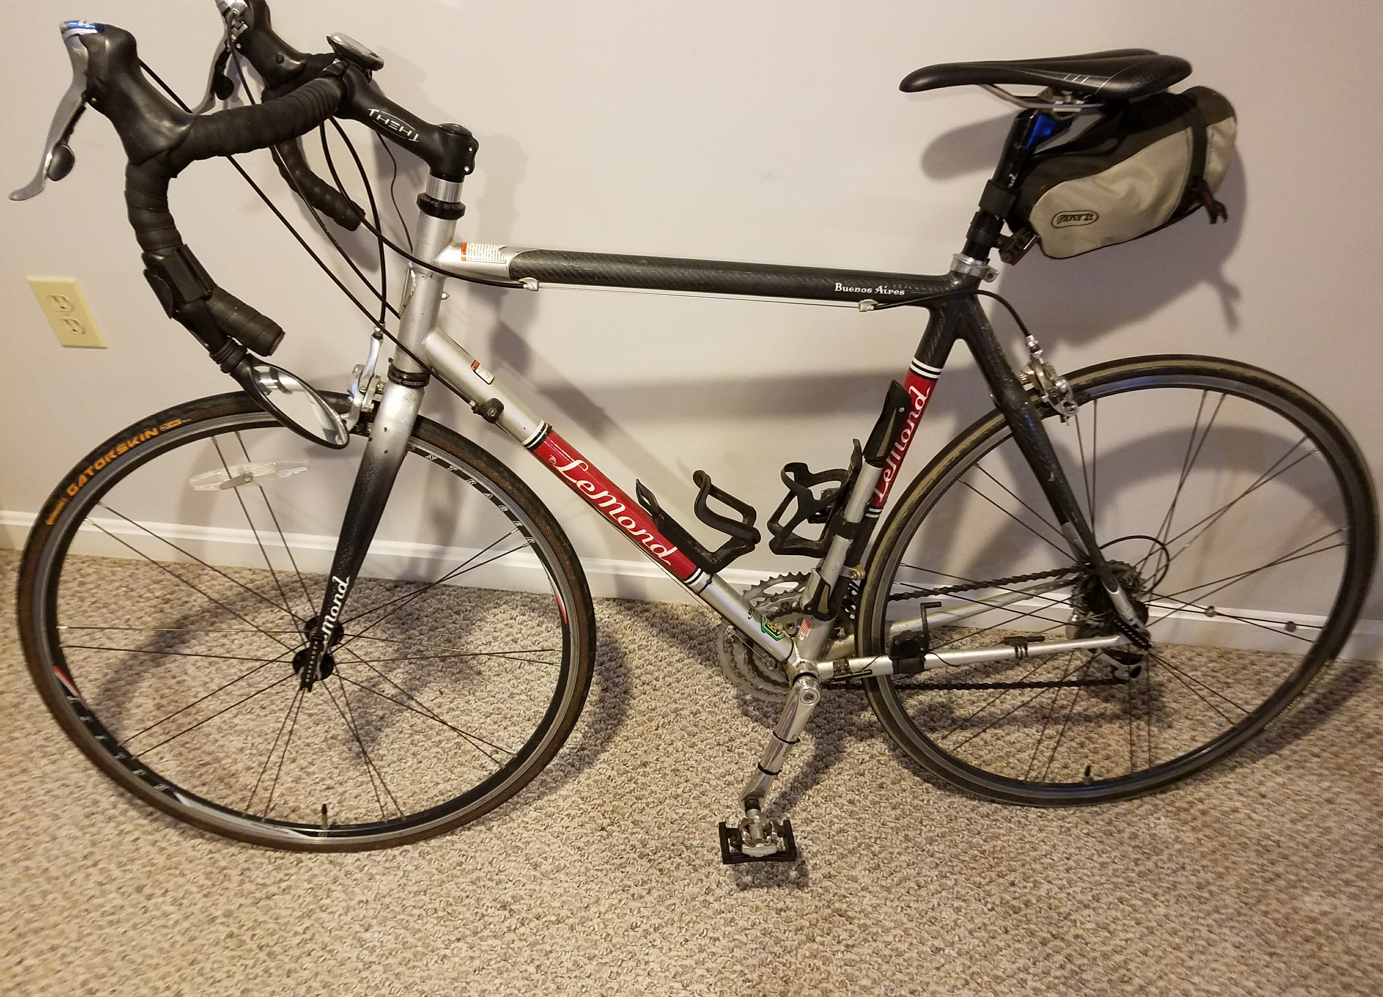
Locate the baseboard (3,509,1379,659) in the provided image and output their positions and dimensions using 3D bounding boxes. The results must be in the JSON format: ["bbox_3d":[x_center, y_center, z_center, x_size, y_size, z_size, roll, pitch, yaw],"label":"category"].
[{"bbox_3d":[-0.061,0.137,1.717,2.290,0.091,0.014,4,43,4],"label":"baseboard"}]

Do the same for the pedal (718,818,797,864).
[{"bbox_3d":[0.082,0.416,1.264,0.088,0.028,0.070,-3,27,-3],"label":"pedal"}]

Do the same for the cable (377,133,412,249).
[{"bbox_3d":[-0.291,-0.305,1.027,0.026,0.122,0.016,-3,27,-3],"label":"cable"}]

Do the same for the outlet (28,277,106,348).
[{"bbox_3d":[-0.885,-0.261,1.475,0.071,0.115,0.006,4,43,4],"label":"outlet"}]

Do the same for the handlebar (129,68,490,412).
[{"bbox_3d":[-0.335,-0.308,1.020,0.262,0.245,0.465,-4,28,-5],"label":"handlebar"}]

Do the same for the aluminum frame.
[{"bbox_3d":[0.042,-0.050,1.180,1.025,0.640,0.145,-3,27,-3],"label":"aluminum frame"}]

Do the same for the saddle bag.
[{"bbox_3d":[0.438,-0.333,1.066,0.220,0.135,0.110,-19,27,5],"label":"saddle bag"}]

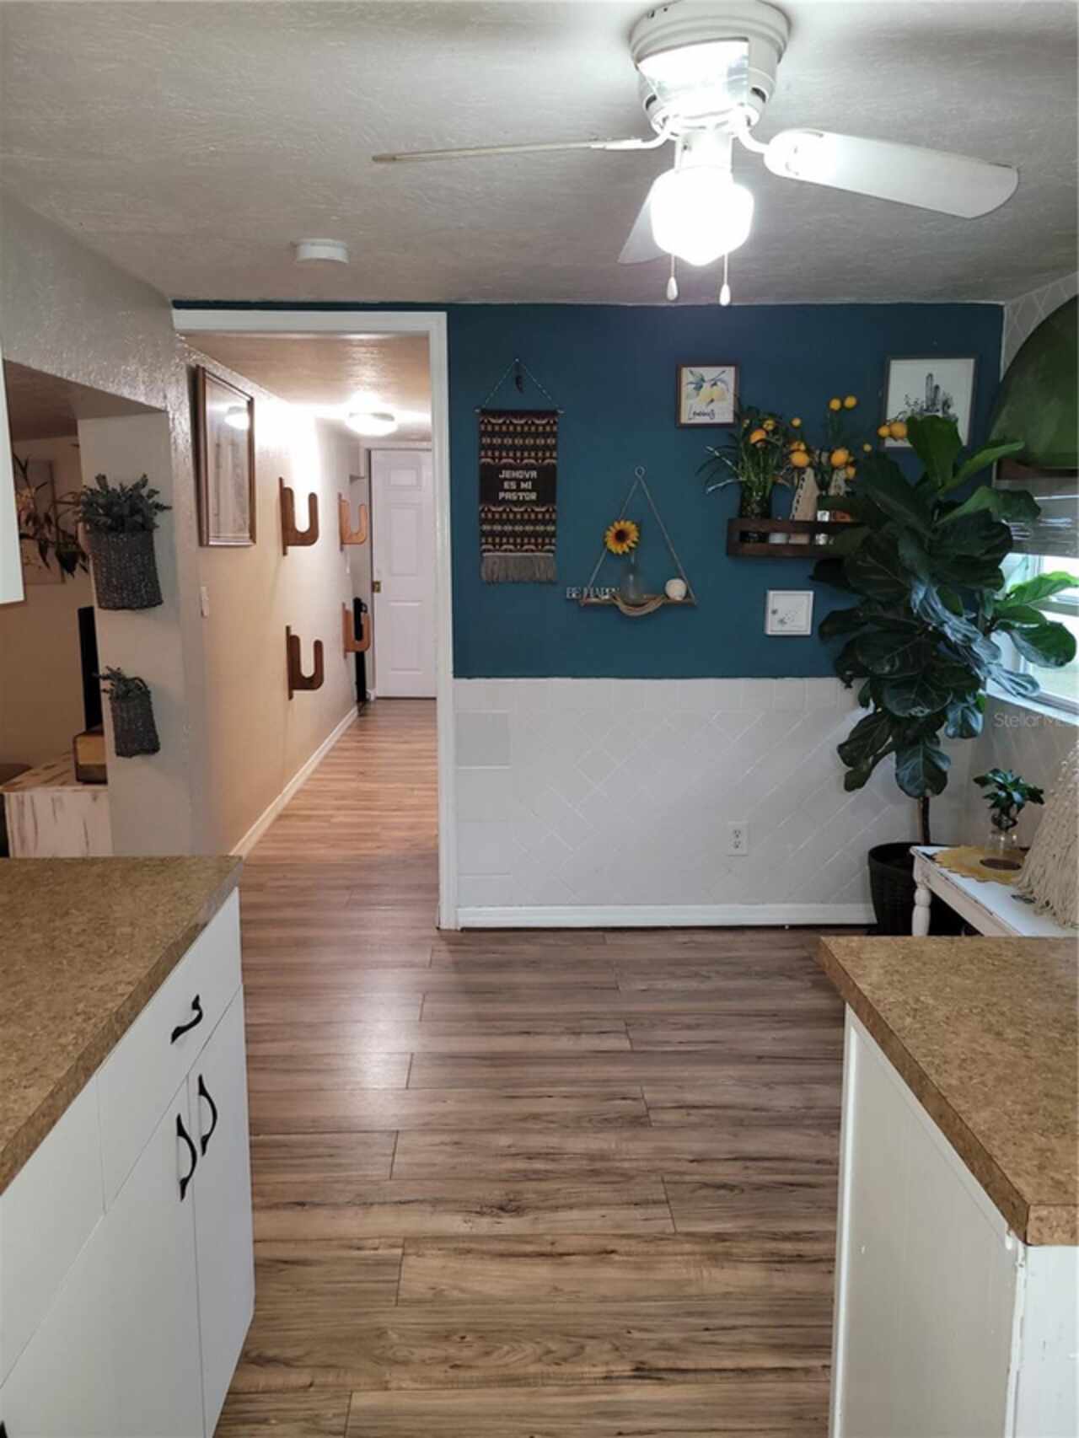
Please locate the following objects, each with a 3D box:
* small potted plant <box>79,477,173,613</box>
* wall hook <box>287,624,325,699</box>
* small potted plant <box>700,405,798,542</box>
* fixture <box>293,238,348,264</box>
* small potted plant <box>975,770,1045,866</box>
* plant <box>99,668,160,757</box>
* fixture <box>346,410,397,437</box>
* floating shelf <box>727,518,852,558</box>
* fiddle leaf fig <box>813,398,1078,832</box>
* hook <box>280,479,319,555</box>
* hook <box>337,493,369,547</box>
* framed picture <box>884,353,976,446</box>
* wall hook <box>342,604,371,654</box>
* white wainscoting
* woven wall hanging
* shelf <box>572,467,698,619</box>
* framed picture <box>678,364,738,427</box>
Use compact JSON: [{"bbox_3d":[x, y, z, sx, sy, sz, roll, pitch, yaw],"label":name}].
[{"bbox_3d":[-1.335,-0.568,3.469,0.270,0.425,0.170,1,9,6],"label":"small potted plant"},{"bbox_3d":[-1.266,-0.304,5.873,0.189,0.402,0.070,0,9,-1],"label":"wall hook"},{"bbox_3d":[0.694,-0.815,3.576,0.330,0.441,0.240,0,9,-2],"label":"small potted plant"},{"bbox_3d":[-0.582,-1.249,2.883,0.150,0.042,0.150,0,9,-2],"label":"fixture"},{"bbox_3d":[1.316,0.270,3.057,0.184,0.253,0.174,0,9,-1],"label":"small potted plant"},{"bbox_3d":[-1.356,-0.022,3.578,0.180,0.287,0.120,1,9,6],"label":"plant"},{"bbox_3d":[-1.030,-1.812,6.619,0.308,0.129,0.308,0,9,-1],"label":"fixture"},{"bbox_3d":[0.901,-0.618,3.679,0.532,0.135,0.120,0,9,-2],"label":"floating shelf"},{"bbox_3d":[1.238,-0.250,3.438,0.660,1.370,0.660,0,9,-2],"label":"fiddle leaf fig"},{"bbox_3d":[-1.325,-1.123,5.964,0.219,0.421,0.080,0,9,-2],"label":"hook"},{"bbox_3d":[-1.321,-1.405,7.714,0.189,0.402,0.070,0,9,-1],"label":"hook"},{"bbox_3d":[1.329,-1.079,3.671,0.305,0.304,0.020,0,9,-2],"label":"framed picture"},{"bbox_3d":[-1.318,-0.641,7.839,0.189,0.402,0.070,0,9,-1],"label":"wall hook"},{"bbox_3d":[0.610,0.295,3.704,1.777,0.878,0.025,0,9,-1],"label":"white wainscoting"},{"bbox_3d":[-0.069,-0.842,3.670,0.287,0.748,0.025,0,9,-2],"label":"woven wall hanging"},{"bbox_3d":[0.300,-0.571,3.499,0.387,0.481,0.119,0,9,-1],"label":"shelf"},{"bbox_3d":[0.542,-1.044,3.483,0.194,0.195,0.020,0,9,-1],"label":"framed picture"}]

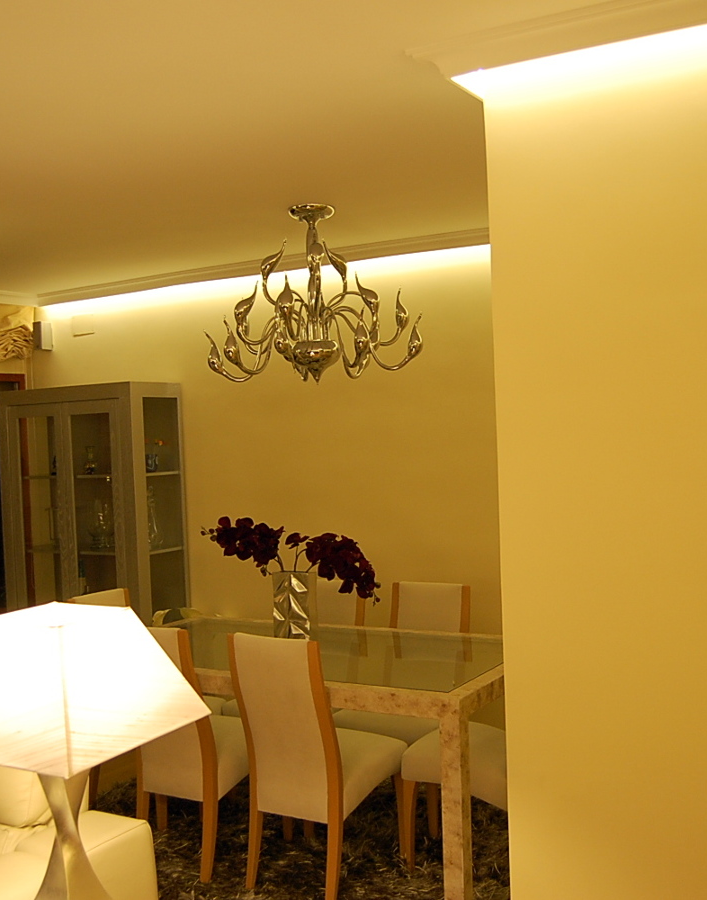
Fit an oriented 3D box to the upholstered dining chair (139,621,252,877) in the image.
[{"bbox_3d":[-0.571,1.105,3.960,0.450,0.930,0.540,-1,2,32],"label":"upholstered dining chair"}]

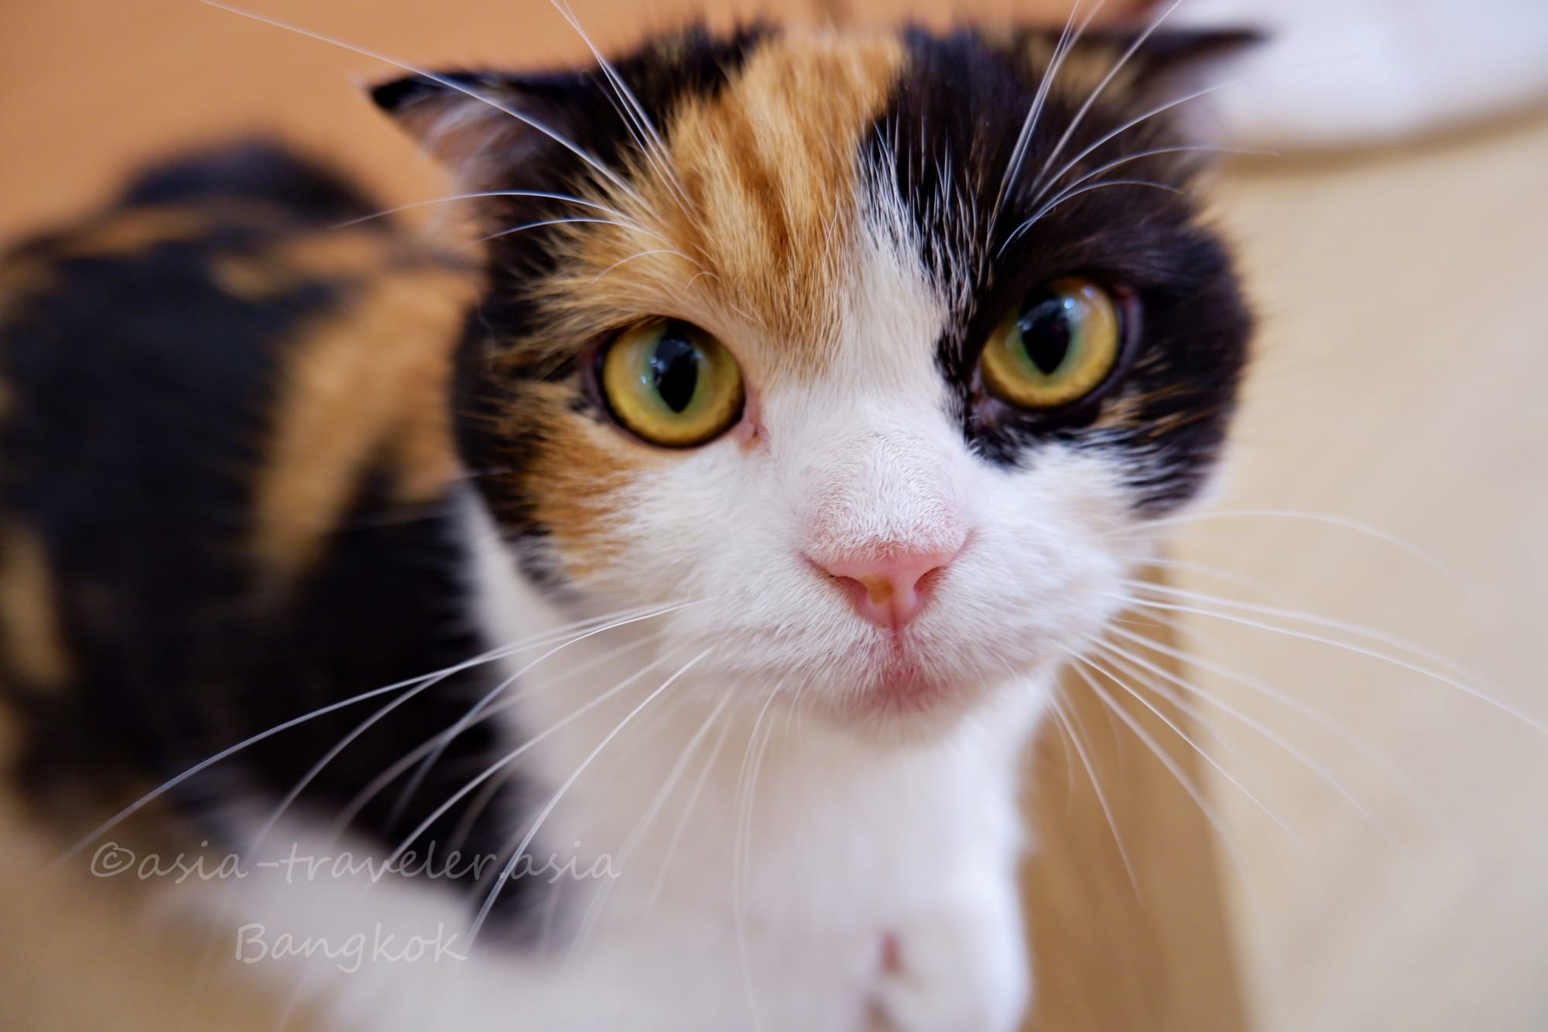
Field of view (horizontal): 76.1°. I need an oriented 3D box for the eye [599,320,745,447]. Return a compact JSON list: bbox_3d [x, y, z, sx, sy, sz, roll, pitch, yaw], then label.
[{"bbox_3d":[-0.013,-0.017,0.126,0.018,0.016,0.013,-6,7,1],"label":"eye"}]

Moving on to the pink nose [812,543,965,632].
[{"bbox_3d":[0.013,0.008,0.109,0.016,0.010,0.009,-6,10,1],"label":"pink nose"}]

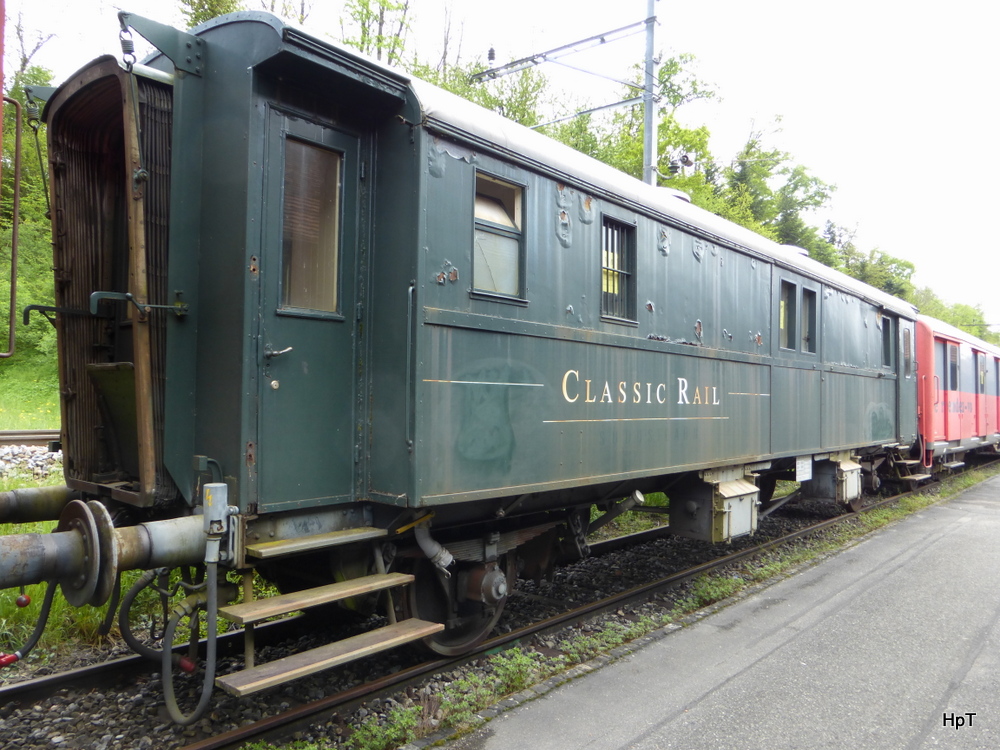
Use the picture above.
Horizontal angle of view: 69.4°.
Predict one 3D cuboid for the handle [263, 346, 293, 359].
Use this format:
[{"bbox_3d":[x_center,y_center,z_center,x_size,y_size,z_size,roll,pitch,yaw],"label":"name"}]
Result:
[{"bbox_3d":[-1.107,-0.112,3.623,0.065,0.058,0.125,-1,-3,42],"label":"handle"}]

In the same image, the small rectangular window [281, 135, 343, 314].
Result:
[{"bbox_3d":[-0.983,-0.774,3.820,0.040,0.890,0.370,-1,-3,42],"label":"small rectangular window"}]

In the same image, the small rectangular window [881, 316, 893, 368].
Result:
[{"bbox_3d":[5.821,-0.489,10.881,0.050,0.745,0.500,-1,-3,42],"label":"small rectangular window"}]

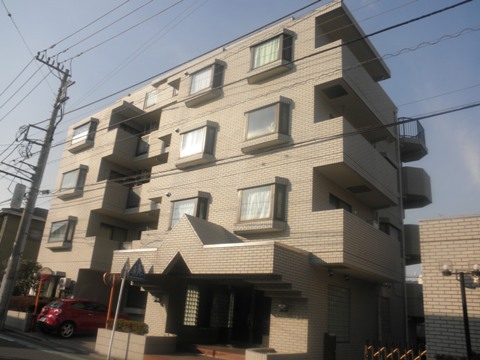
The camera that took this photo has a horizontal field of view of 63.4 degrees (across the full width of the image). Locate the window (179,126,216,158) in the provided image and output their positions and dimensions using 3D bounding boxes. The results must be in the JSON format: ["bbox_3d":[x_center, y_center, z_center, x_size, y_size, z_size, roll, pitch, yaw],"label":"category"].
[{"bbox_3d":[-1.579,-1.313,14.438,1.350,1.060,0.470,-11,-24,38],"label":"window"}]

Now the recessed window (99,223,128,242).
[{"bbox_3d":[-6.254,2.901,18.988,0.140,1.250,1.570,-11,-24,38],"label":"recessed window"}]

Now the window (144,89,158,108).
[{"bbox_3d":[-4.652,-4.227,20.434,0.985,1.030,0.150,-11,-24,38],"label":"window"}]

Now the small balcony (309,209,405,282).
[{"bbox_3d":[3.813,2.197,12.128,1.000,1.450,4.980,-10,-22,37],"label":"small balcony"}]

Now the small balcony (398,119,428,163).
[{"bbox_3d":[8.636,-2.078,19.674,1.300,1.300,2.400,-11,-24,38],"label":"small balcony"}]

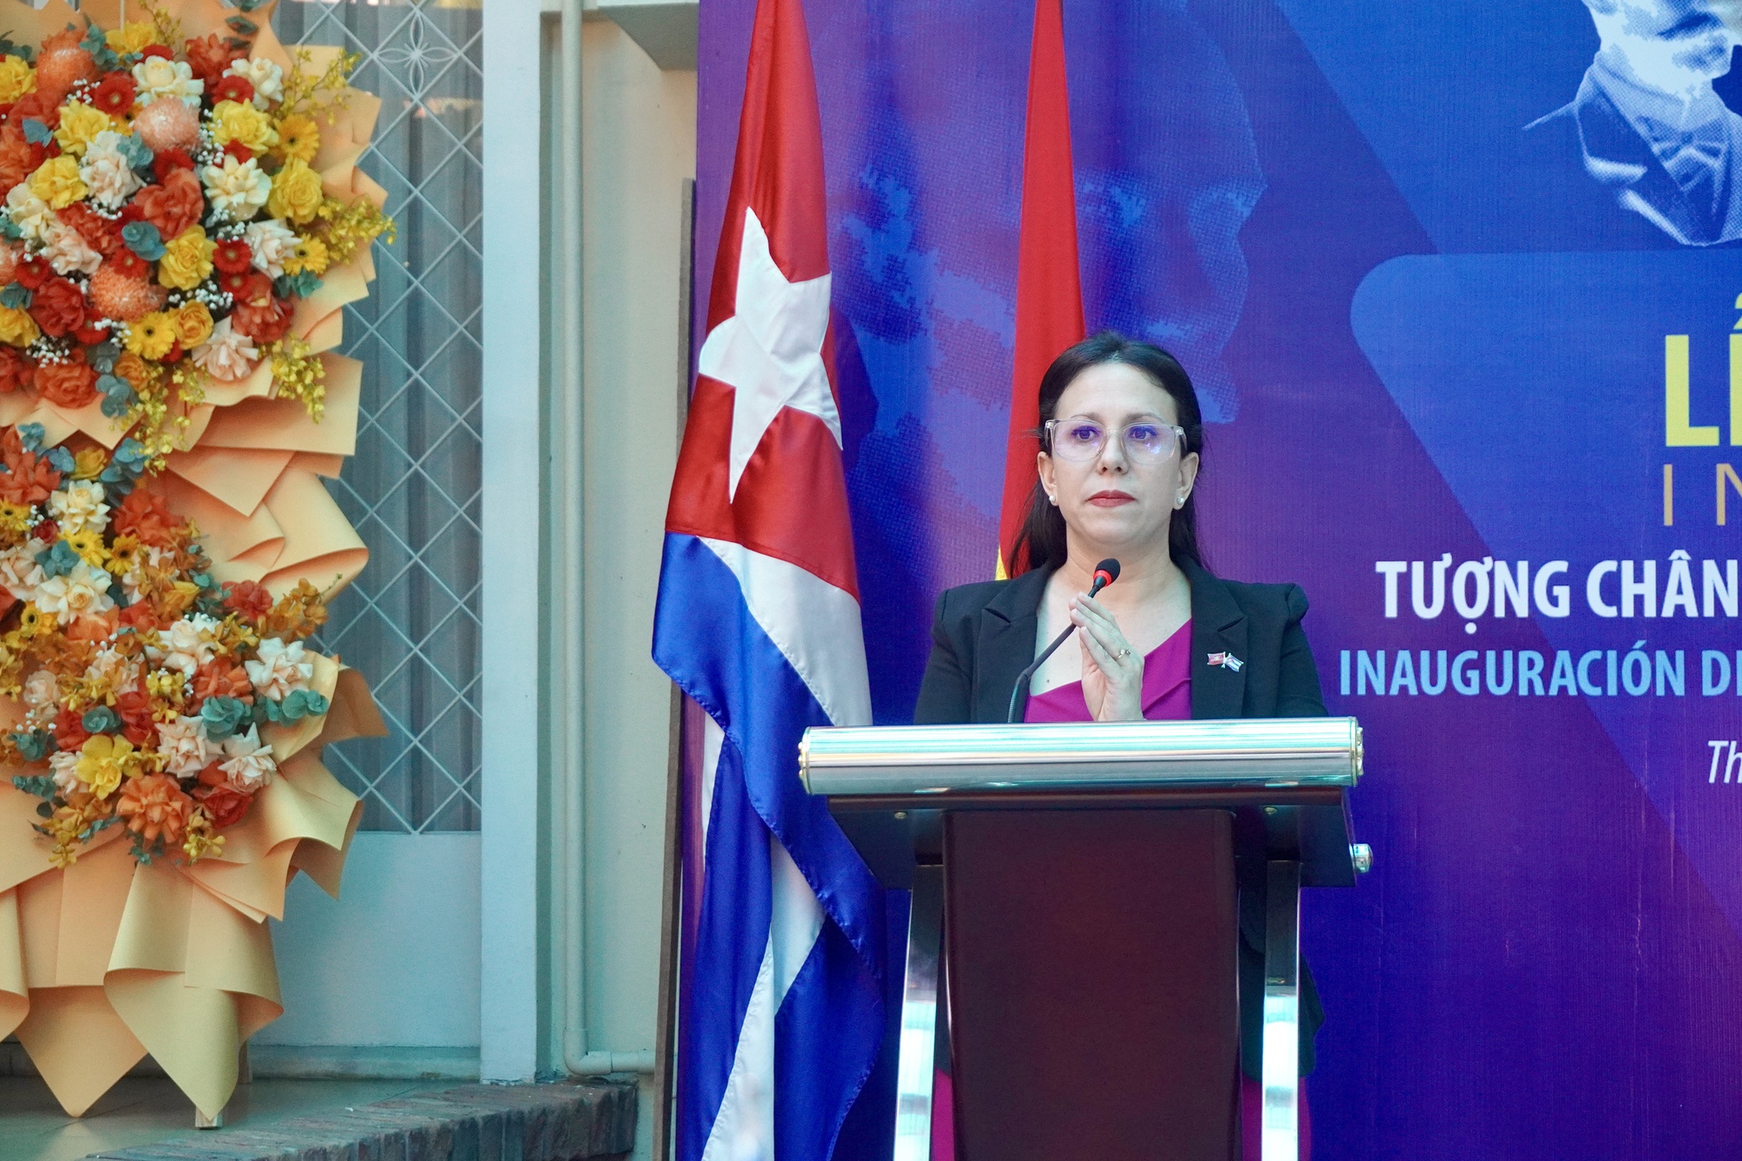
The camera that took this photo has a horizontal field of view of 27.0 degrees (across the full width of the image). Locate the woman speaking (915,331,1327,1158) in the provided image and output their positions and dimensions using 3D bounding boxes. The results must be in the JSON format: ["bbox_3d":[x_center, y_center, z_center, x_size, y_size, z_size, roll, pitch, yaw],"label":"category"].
[{"bbox_3d":[0.270,0.565,3.930,0.470,1.660,0.370,0,-1,7],"label":"woman speaking"}]

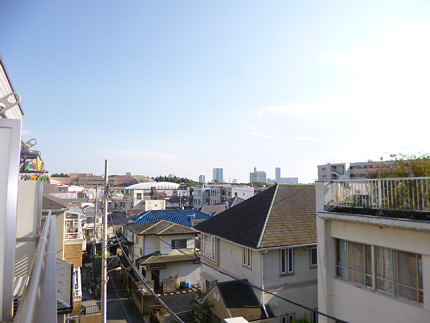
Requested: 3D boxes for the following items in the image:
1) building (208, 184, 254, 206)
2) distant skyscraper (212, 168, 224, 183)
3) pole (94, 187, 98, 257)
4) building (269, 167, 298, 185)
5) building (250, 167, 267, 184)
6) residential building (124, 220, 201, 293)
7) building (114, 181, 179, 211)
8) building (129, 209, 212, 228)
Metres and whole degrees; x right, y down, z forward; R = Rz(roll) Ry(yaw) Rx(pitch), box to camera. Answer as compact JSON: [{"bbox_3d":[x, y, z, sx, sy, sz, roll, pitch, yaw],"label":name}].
[{"bbox_3d":[4.468,12.207,79.095,10.500,11.000,9.000,2,-6,-24],"label":"building"},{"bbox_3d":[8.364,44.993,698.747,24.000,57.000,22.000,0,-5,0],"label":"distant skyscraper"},{"bbox_3d":[-19.670,9.970,49.470,0.350,11.600,0.350,2,-6,-24],"label":"pole"},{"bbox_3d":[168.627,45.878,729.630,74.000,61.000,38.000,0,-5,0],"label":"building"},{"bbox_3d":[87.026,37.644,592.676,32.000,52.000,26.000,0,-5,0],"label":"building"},{"bbox_3d":[-6.118,10.108,33.987,6.700,6.900,8.800,2,-6,-24],"label":"residential building"},{"bbox_3d":[-17.271,11.825,74.269,15.000,11.000,10.000,2,-6,-20],"label":"building"},{"bbox_3d":[-6.090,11.230,47.000,13.200,7.000,8.300,2,-6,-24],"label":"building"}]

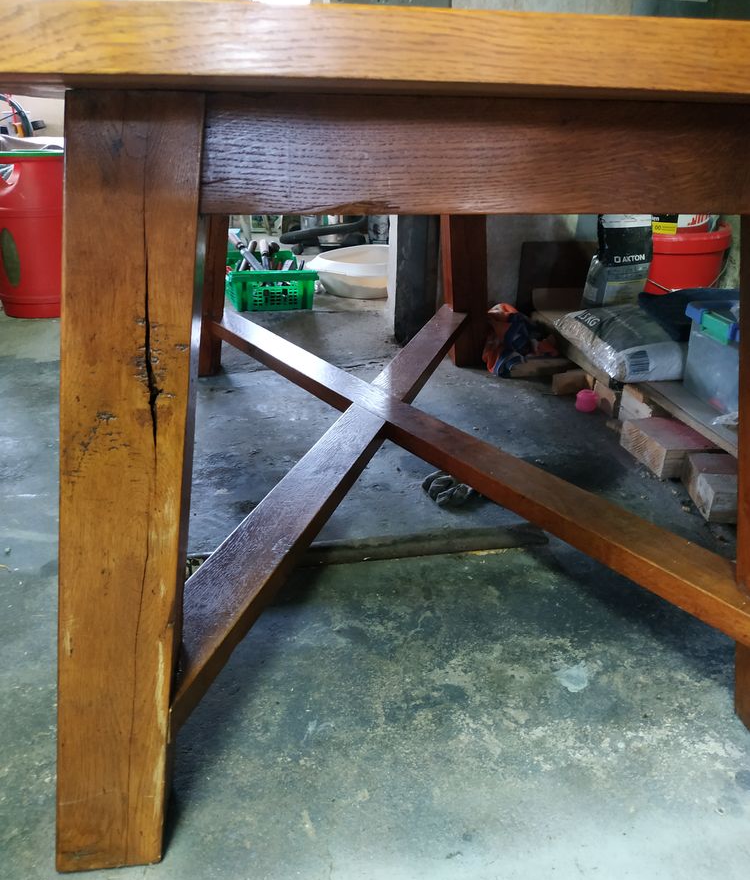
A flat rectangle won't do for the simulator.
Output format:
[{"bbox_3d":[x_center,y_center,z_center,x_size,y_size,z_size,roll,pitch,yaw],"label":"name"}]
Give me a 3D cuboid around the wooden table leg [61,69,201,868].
[{"bbox_3d":[-0.233,0.071,0.658,0.103,0.740,0.101,4,16,-12],"label":"wooden table leg"}]

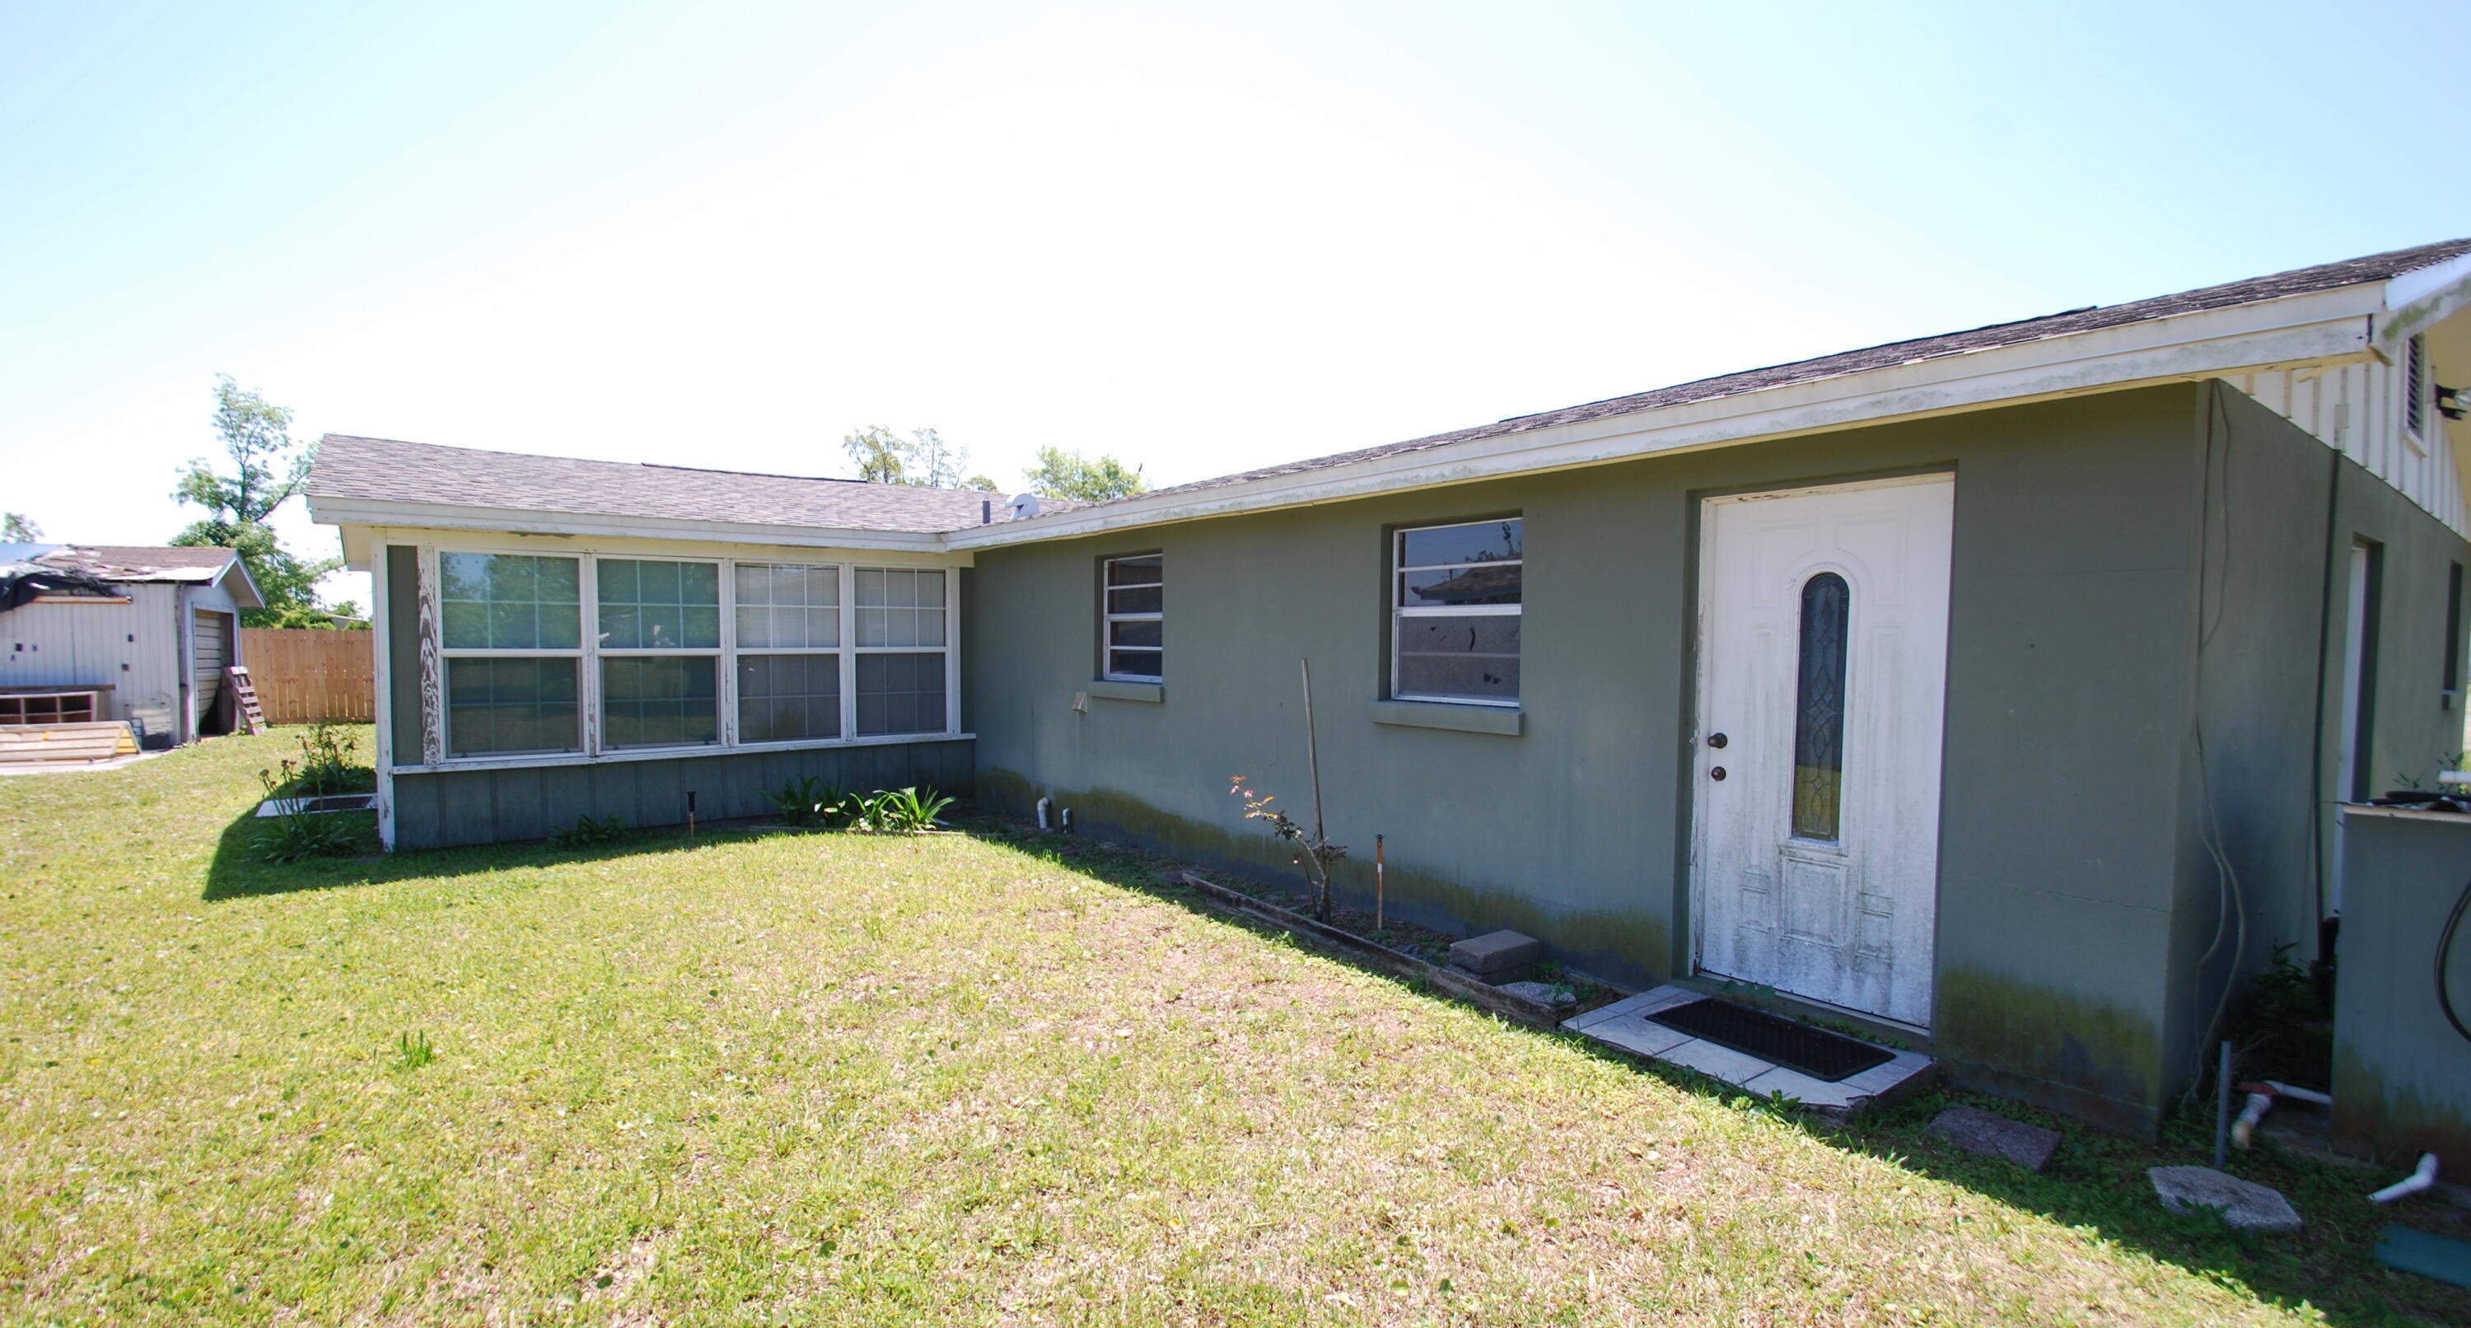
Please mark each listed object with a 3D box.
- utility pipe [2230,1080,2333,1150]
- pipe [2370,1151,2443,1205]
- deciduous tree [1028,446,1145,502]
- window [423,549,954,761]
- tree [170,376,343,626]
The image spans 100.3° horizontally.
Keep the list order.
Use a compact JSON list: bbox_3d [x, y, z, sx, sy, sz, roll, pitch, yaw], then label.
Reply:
[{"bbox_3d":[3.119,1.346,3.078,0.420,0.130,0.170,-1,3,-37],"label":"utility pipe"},{"bbox_3d":[3.221,1.412,2.835,0.290,0.085,0.090,0,2,-19],"label":"pipe"},{"bbox_3d":[-4.583,-2.857,31.133,4.400,7.409,4.400,0,2,-8],"label":"deciduous tree"},{"bbox_3d":[-4.547,-0.081,9.184,4.240,1.660,0.100,-1,3,-37],"label":"window"},{"bbox_3d":[-24.791,-3.132,26.148,3.500,8.249,3.500,-2,3,-43],"label":"tree"}]

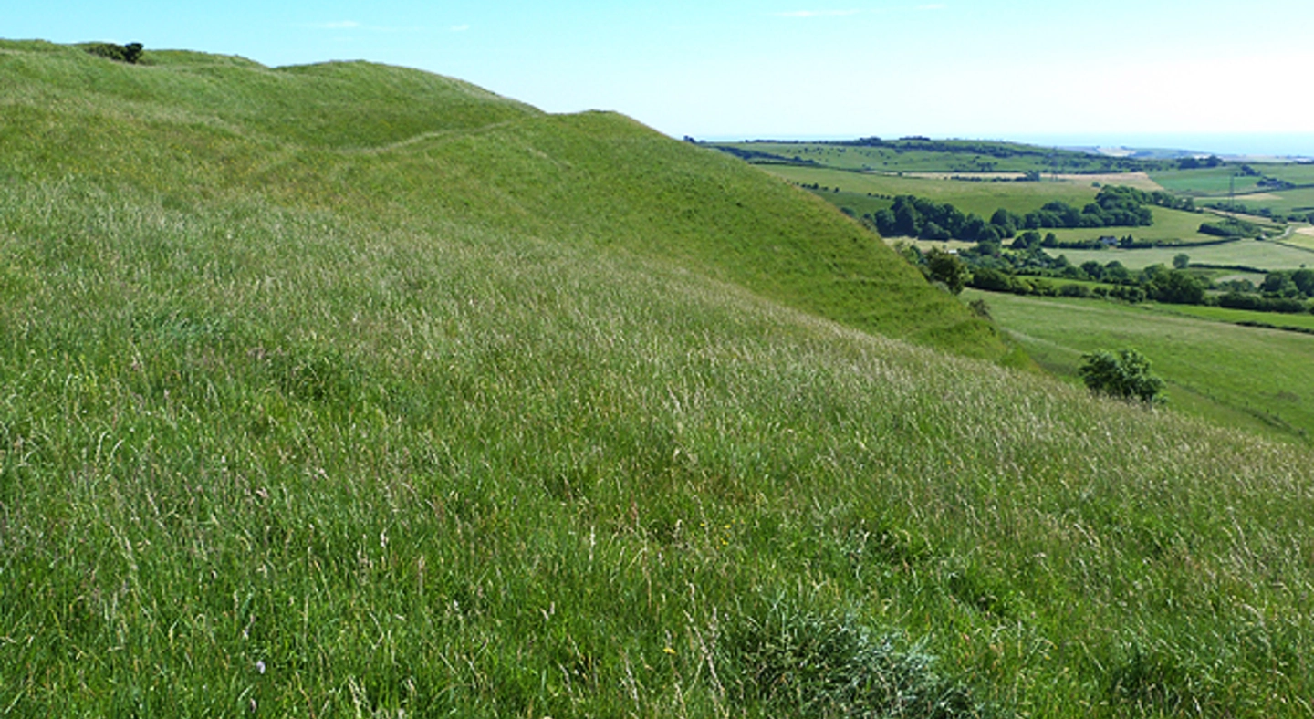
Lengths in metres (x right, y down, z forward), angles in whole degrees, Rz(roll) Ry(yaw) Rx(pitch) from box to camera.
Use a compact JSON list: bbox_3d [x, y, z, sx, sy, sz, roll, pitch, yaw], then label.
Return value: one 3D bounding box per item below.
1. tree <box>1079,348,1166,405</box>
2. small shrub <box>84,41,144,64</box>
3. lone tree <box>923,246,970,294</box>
[{"bbox_3d":[26.016,1.176,70.000,4.900,3.800,4.600,4,11,20],"label":"tree"},{"bbox_3d":[-38.151,-21.528,88.000,4.200,1.700,2.900,-4,11,-23],"label":"small shrub"},{"bbox_3d":[33.511,-10.220,145.000,5.400,5.800,5.200,3,11,13],"label":"lone tree"}]

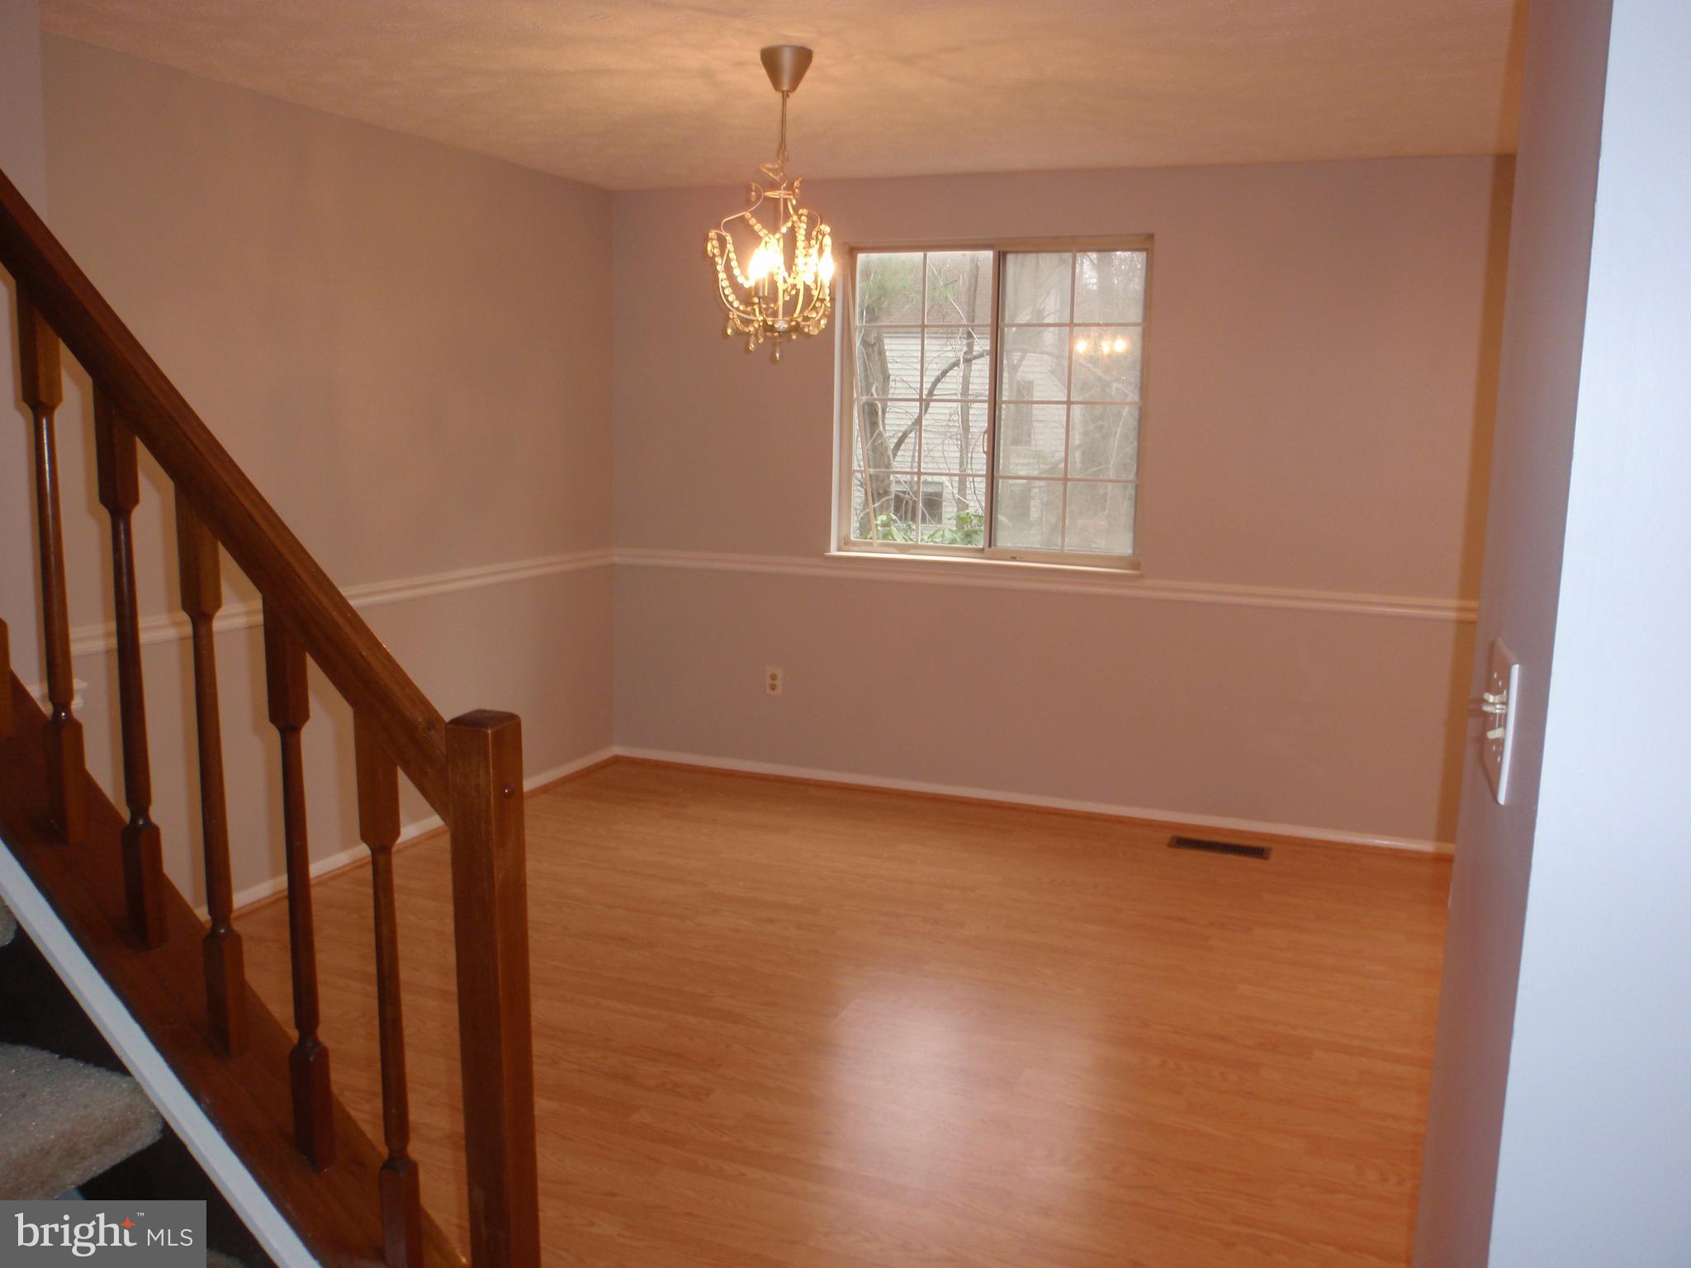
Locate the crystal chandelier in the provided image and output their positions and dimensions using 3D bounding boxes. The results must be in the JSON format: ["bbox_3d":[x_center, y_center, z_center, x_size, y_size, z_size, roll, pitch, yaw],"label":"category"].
[{"bbox_3d":[-0.179,-1.062,3.419,0.330,0.747,0.330,1,9,0],"label":"crystal chandelier"}]

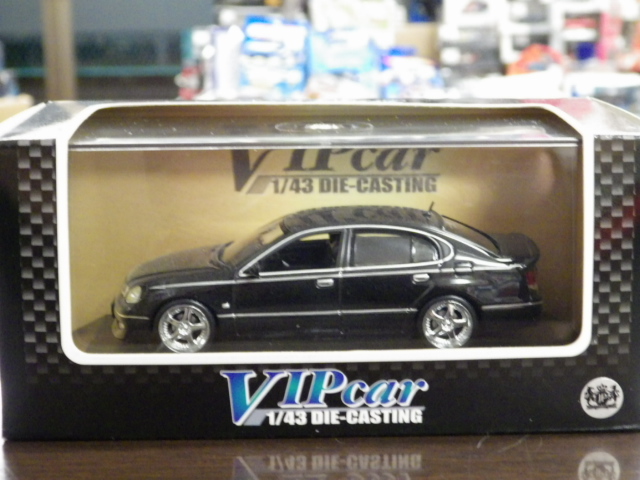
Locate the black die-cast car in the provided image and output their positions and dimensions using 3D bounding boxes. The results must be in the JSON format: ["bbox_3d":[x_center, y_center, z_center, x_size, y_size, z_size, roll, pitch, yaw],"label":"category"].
[{"bbox_3d":[0.002,0.009,0.342,0.112,0.034,0.042,-1,11,-2],"label":"black die-cast car"}]

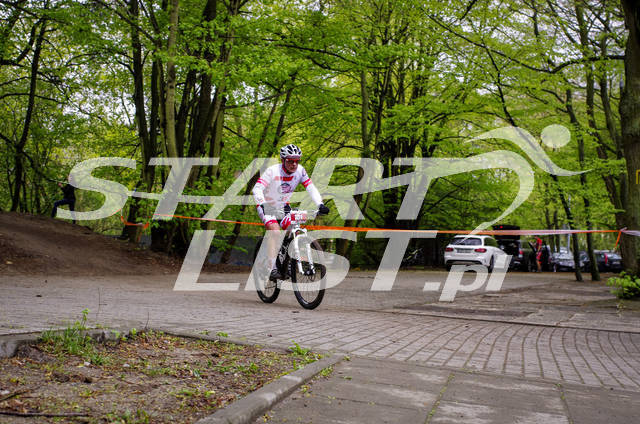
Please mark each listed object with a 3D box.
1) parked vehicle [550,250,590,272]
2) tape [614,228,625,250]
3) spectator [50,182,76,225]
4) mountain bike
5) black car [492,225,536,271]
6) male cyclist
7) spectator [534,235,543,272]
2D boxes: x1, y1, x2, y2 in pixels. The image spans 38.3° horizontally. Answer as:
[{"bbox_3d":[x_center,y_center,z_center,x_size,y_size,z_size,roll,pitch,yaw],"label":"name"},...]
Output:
[{"bbox_3d":[15.235,2.974,56.000,1.800,1.470,4.350,0,-3,26],"label":"parked vehicle"},{"bbox_3d":[5.194,0.477,16.000,0.170,0.380,0.080,0,-3,18],"label":"tape"},{"bbox_3d":[-8.620,-0.370,31.000,0.800,1.650,0.550,0,-2,9],"label":"spectator"},{"bbox_3d":[-0.322,0.475,9.620,0.690,1.030,1.800,1,-3,-26],"label":"mountain bike"},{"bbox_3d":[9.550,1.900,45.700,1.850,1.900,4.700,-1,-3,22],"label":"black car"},{"bbox_3d":[-0.330,0.005,9.660,0.720,1.440,0.800,1,-3,-25],"label":"male cyclist"},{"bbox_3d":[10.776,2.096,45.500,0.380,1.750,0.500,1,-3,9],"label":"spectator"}]

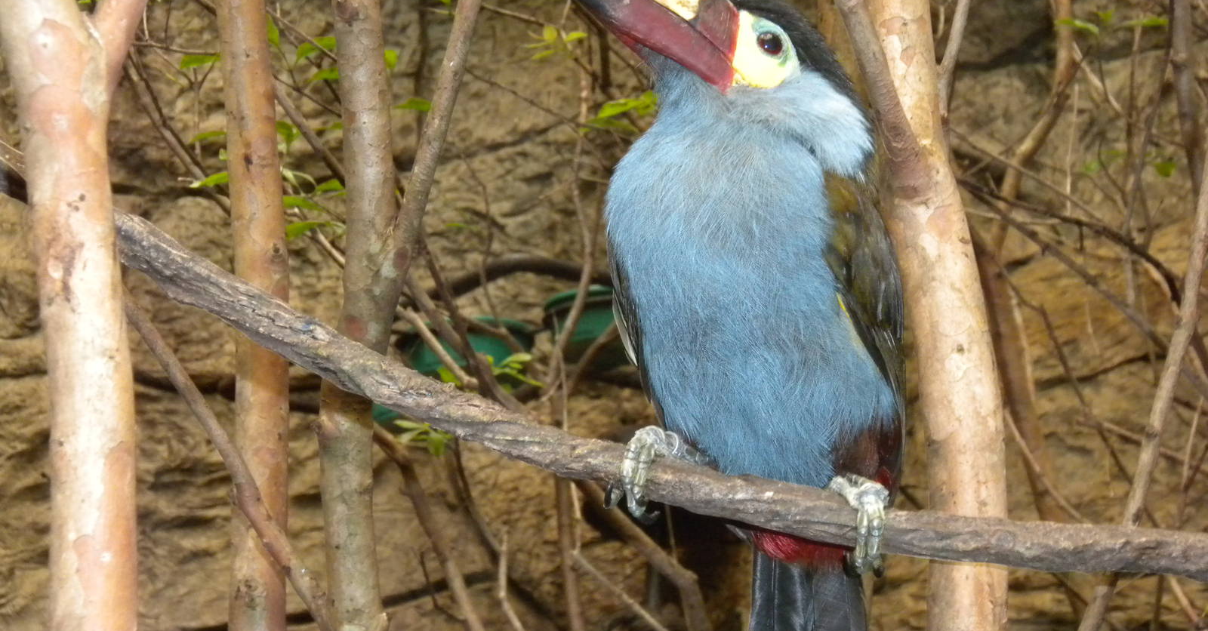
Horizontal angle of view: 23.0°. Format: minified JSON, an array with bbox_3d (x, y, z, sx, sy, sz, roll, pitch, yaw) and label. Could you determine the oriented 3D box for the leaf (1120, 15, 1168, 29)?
[{"bbox_3d":[0.355,-0.193,1.950,0.031,0.008,0.014,-3,-2,0],"label":"leaf"}]

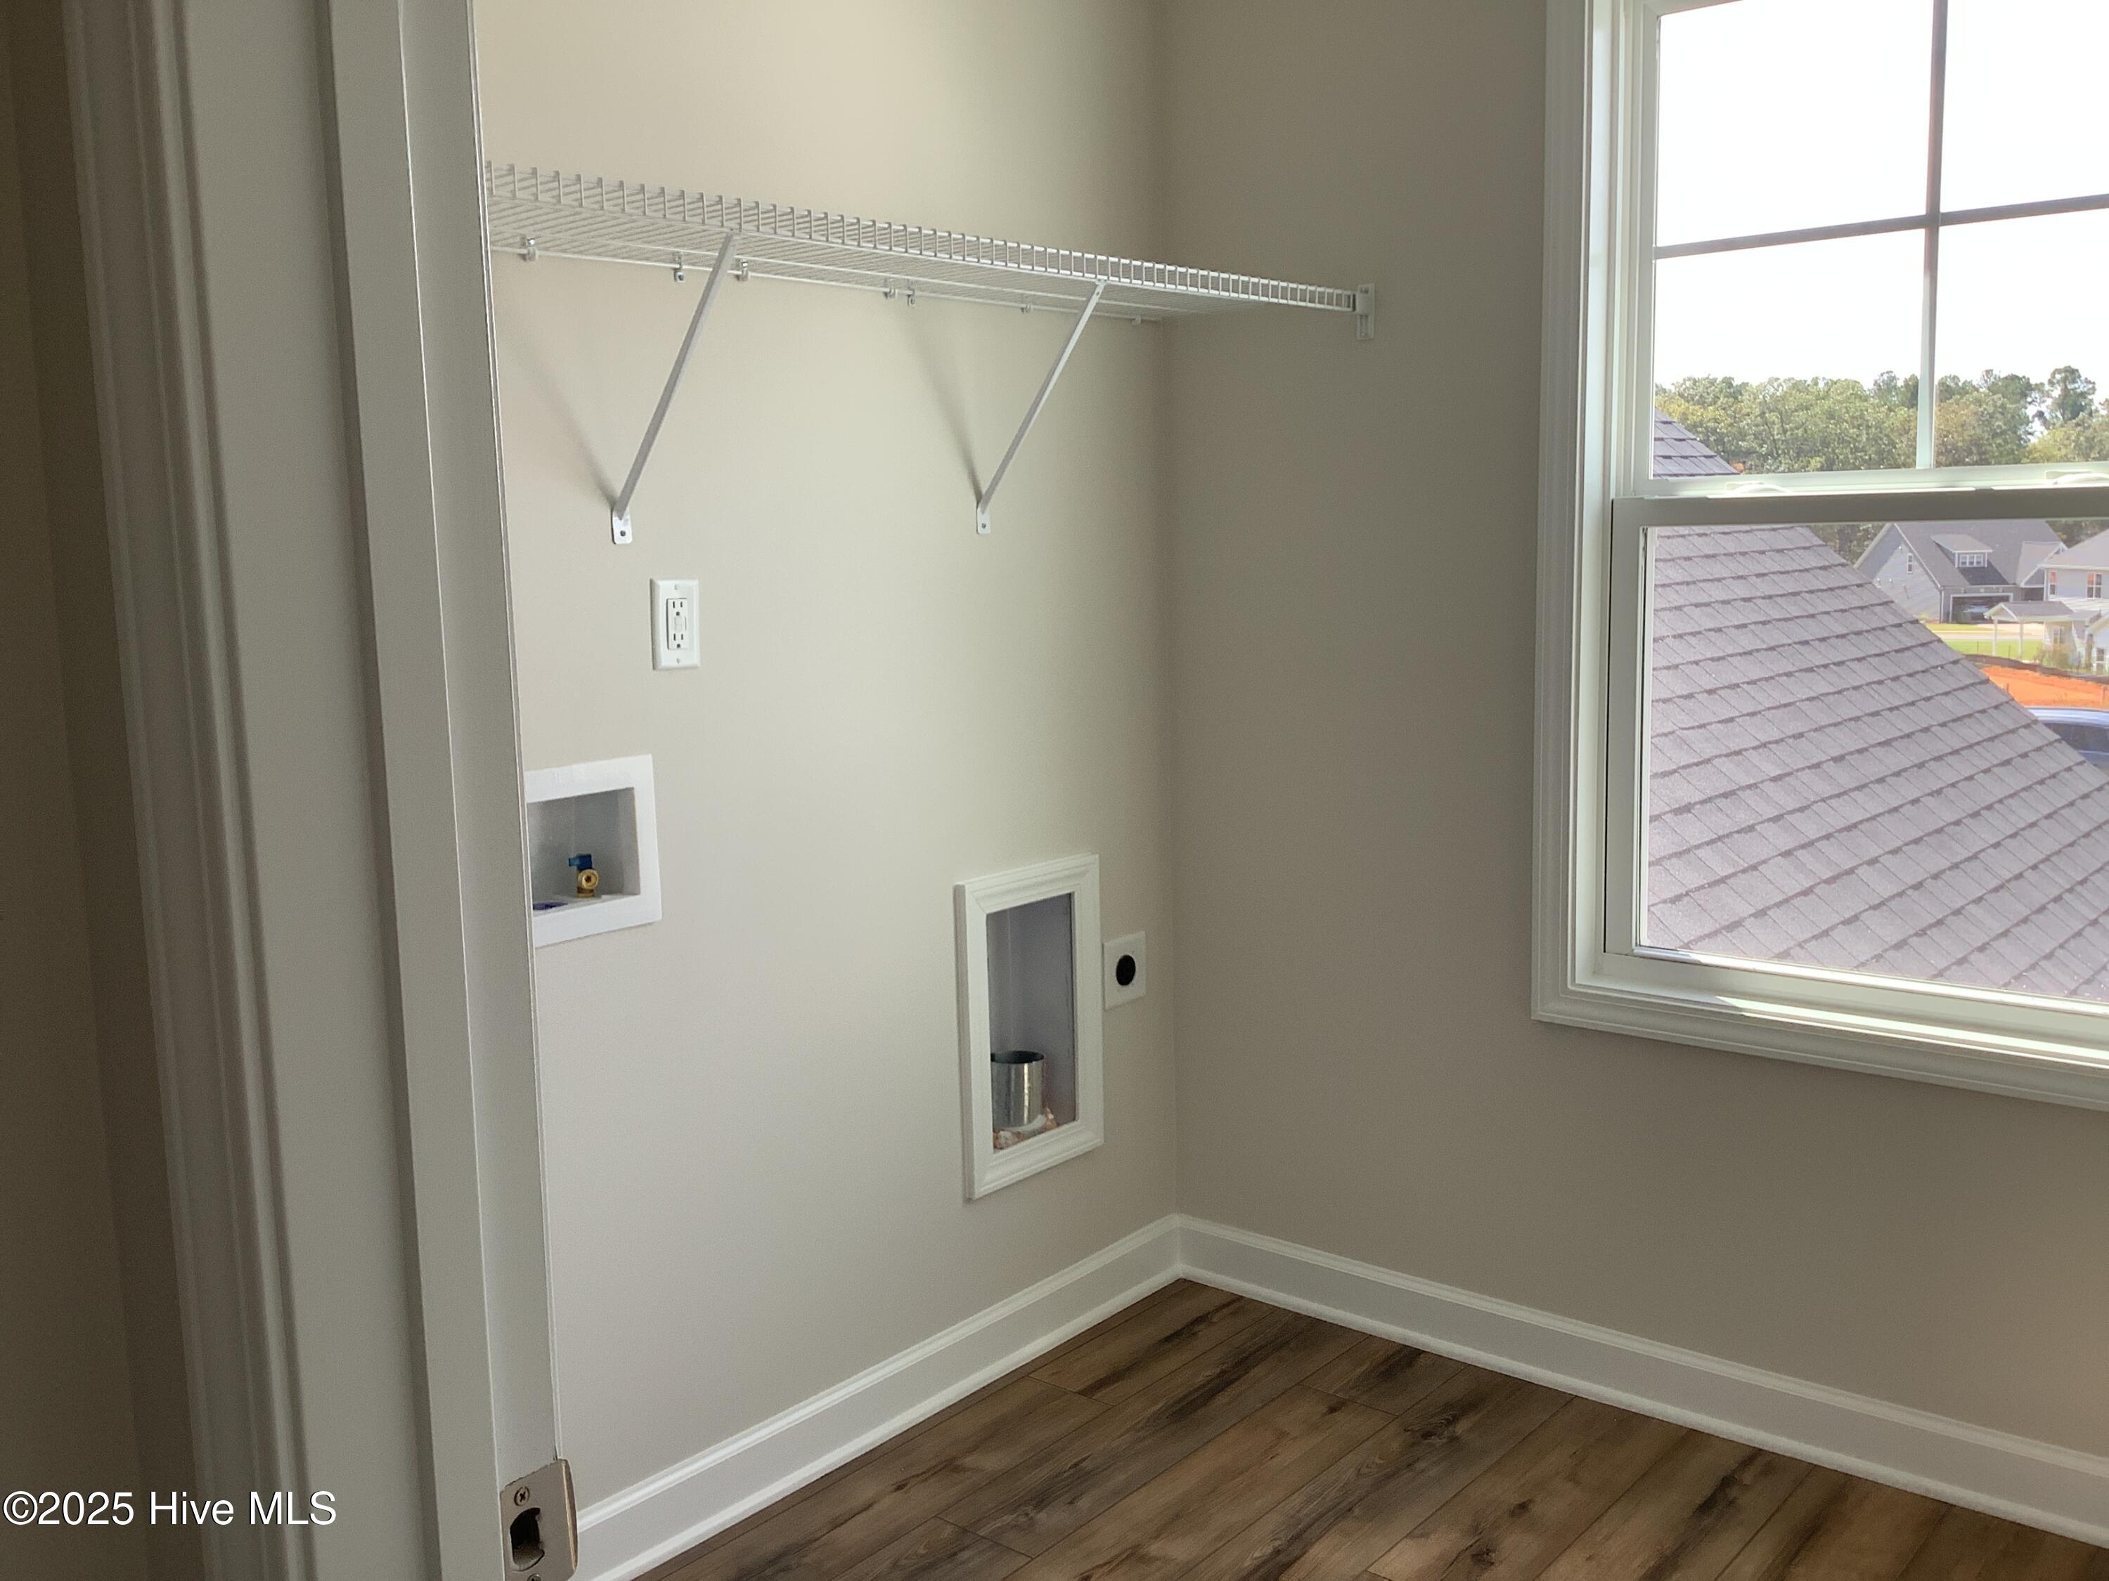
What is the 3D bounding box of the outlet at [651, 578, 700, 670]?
[{"bbox_3d":[-0.485,-0.214,2.430,0.008,0.115,0.071,5,11,39],"label":"outlet"}]

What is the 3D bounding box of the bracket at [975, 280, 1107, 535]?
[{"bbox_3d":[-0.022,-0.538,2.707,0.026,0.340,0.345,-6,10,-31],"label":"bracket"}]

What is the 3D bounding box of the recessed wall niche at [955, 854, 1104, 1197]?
[{"bbox_3d":[-0.073,0.367,3.073,0.130,0.499,0.332,5,11,39],"label":"recessed wall niche"}]

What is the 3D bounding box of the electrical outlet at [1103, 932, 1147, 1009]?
[{"bbox_3d":[0.126,0.309,3.243,0.008,0.115,0.116,5,11,39],"label":"electrical outlet"}]

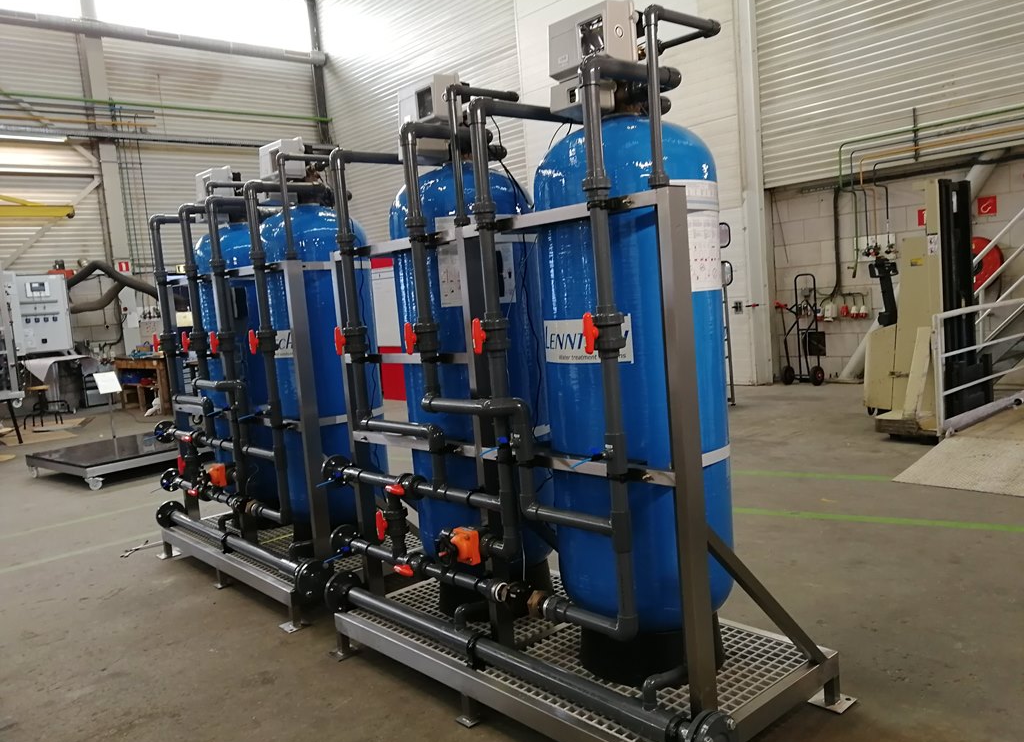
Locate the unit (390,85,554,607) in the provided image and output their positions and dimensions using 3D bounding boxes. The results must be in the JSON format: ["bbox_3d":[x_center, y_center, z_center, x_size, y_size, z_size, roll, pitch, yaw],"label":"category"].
[{"bbox_3d":[-0.159,-0.075,3.457,0.616,2.186,0.616,-9,7,-41],"label":"unit"}]

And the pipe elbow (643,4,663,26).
[{"bbox_3d":[0.372,-0.937,2.100,0.058,0.060,0.046,-9,7,-41],"label":"pipe elbow"}]

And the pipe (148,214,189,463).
[{"bbox_3d":[-2.157,-0.192,5.049,0.081,1.579,0.074,-9,7,-41],"label":"pipe"}]

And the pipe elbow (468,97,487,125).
[{"bbox_3d":[-0.103,-0.849,2.611,0.082,0.090,0.062,-9,7,-41],"label":"pipe elbow"}]

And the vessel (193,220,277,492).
[{"bbox_3d":[-1.632,-0.009,5.137,0.616,1.858,0.616,-9,7,-41],"label":"vessel"}]

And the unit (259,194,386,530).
[{"bbox_3d":[-1.050,0.004,4.474,0.616,1.858,0.616,-9,7,-41],"label":"unit"}]

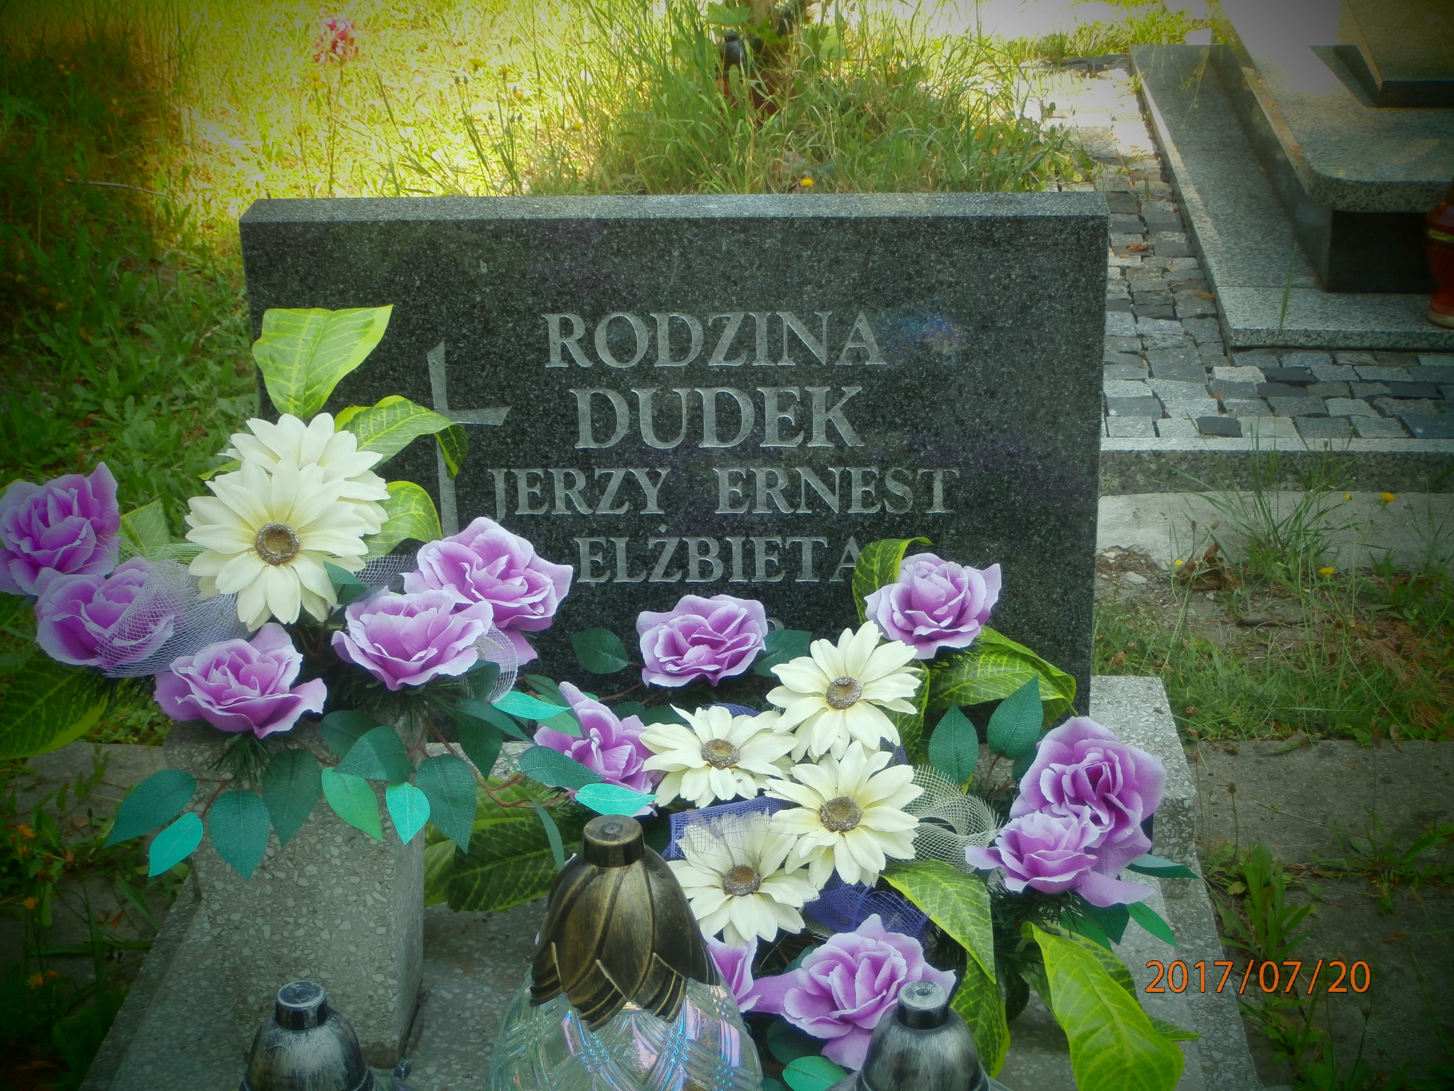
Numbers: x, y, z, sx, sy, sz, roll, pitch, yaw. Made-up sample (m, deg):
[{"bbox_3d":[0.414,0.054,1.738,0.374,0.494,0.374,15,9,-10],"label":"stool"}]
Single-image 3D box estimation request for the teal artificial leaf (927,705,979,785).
[{"bbox_3d":[0.181,0.160,1.919,0.040,0.061,0.011,-4,1,3],"label":"teal artificial leaf"}]

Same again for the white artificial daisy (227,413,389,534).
[{"bbox_3d":[-0.261,-0.035,1.490,0.100,0.098,0.040,-3,-19,-5],"label":"white artificial daisy"}]

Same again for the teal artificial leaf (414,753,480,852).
[{"bbox_3d":[-0.164,0.150,1.400,0.035,0.058,0.014,-16,6,2],"label":"teal artificial leaf"}]

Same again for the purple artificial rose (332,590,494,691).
[{"bbox_3d":[-0.188,0.057,1.430,0.095,0.055,0.082,-1,39,0],"label":"purple artificial rose"}]

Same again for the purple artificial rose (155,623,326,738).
[{"bbox_3d":[-0.289,0.081,1.420,0.097,0.056,0.084,-1,43,0],"label":"purple artificial rose"}]

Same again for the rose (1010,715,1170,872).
[{"bbox_3d":[0.238,0.165,1.580,0.095,0.097,0.056,-4,-20,-9],"label":"rose"}]

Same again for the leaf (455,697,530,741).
[{"bbox_3d":[-0.173,0.129,1.774,0.066,0.012,0.036,26,46,12],"label":"leaf"}]

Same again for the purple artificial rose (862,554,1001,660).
[{"bbox_3d":[0.166,0.050,1.935,0.110,0.066,0.100,0,48,3],"label":"purple artificial rose"}]

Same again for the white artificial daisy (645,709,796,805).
[{"bbox_3d":[-0.006,0.143,1.630,0.104,0.034,0.098,-1,37,0],"label":"white artificial daisy"}]

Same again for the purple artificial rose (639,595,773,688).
[{"bbox_3d":[-0.019,0.071,1.780,0.096,0.052,0.084,-1,47,0],"label":"purple artificial rose"}]

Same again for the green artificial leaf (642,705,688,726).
[{"bbox_3d":[-0.049,0.145,1.994,0.055,0.040,0.012,5,-17,5],"label":"green artificial leaf"}]

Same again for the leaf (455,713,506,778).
[{"bbox_3d":[-0.183,0.146,1.781,0.036,0.056,0.011,-5,10,4],"label":"leaf"}]

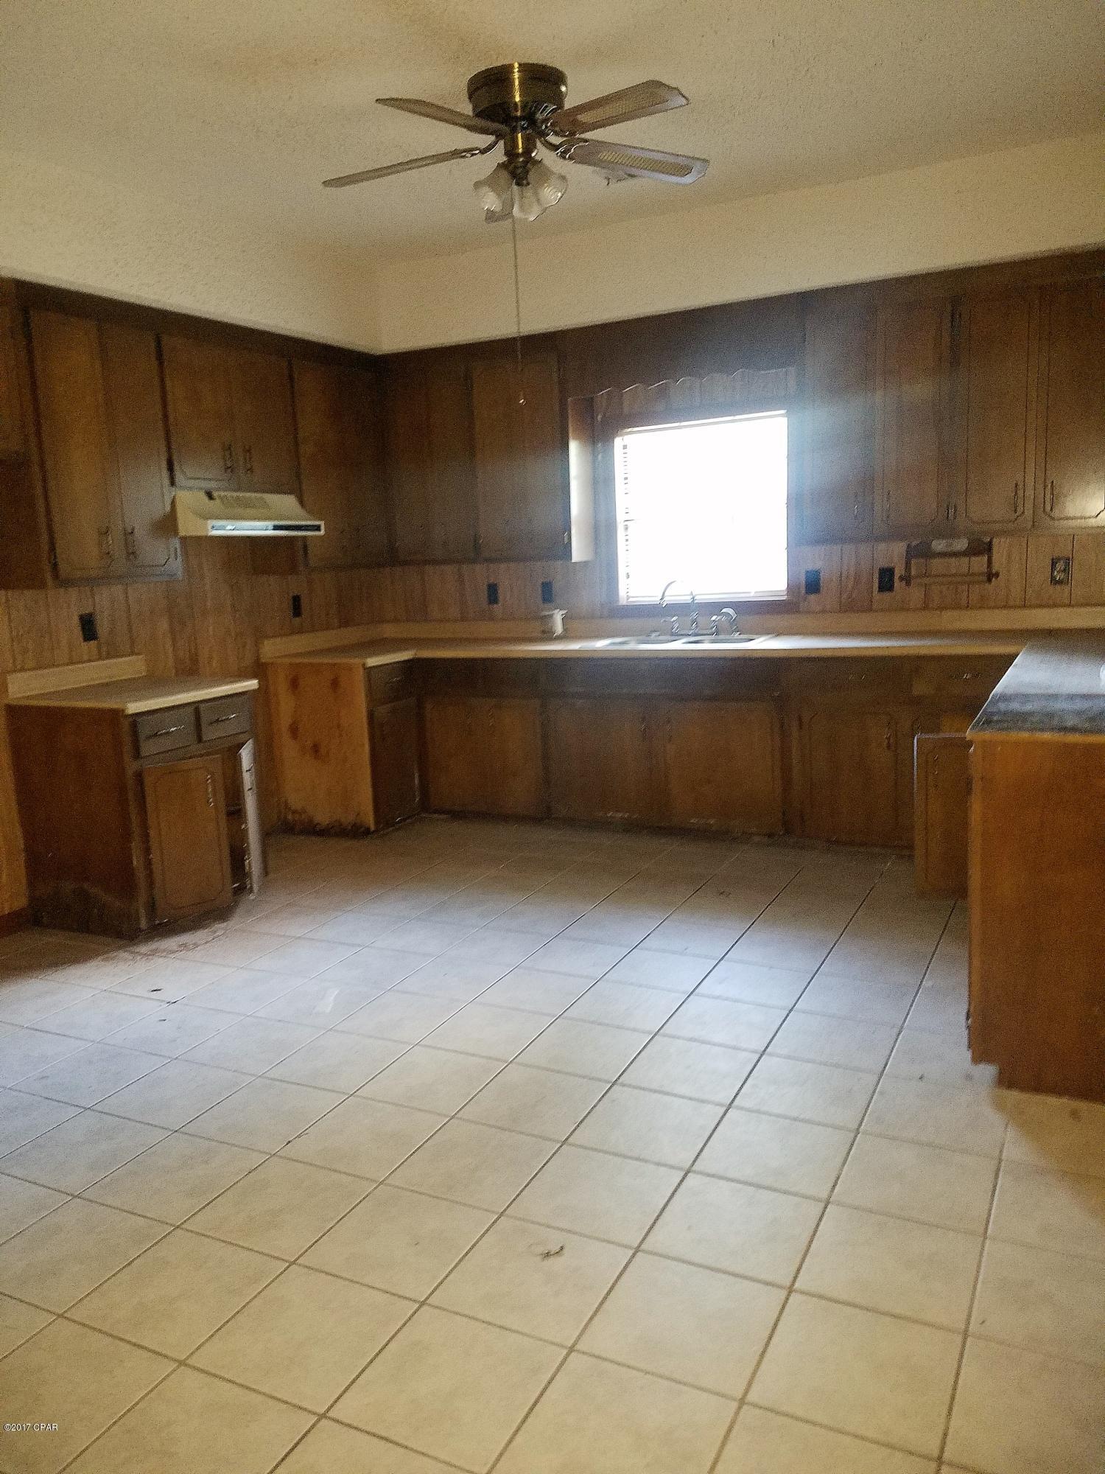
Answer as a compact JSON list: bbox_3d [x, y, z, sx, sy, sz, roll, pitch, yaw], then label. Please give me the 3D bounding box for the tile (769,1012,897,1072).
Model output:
[{"bbox_3d":[0.789,0.858,3.100,0.305,0.010,0.305,2,11,26],"label":"tile"}]

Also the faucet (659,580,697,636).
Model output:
[{"bbox_3d":[0.646,-0.632,5.527,0.200,0.267,0.050,-10,12,-36],"label":"faucet"}]

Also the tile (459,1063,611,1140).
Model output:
[{"bbox_3d":[-0.042,0.936,2.844,0.306,0.010,0.304,2,11,26],"label":"tile"}]

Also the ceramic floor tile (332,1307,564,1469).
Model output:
[{"bbox_3d":[-0.170,1.101,1.877,0.302,0.010,0.302,2,11,26],"label":"ceramic floor tile"}]

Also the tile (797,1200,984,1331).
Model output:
[{"bbox_3d":[0.656,1.022,2.151,0.302,0.010,0.302,2,11,26],"label":"tile"}]

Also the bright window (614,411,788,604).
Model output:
[{"bbox_3d":[0.749,-1.155,5.707,0.930,0.920,0.090,2,11,26],"label":"bright window"}]

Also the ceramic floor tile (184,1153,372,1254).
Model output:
[{"bbox_3d":[-0.589,1.027,2.418,0.303,0.010,0.303,2,10,26],"label":"ceramic floor tile"}]

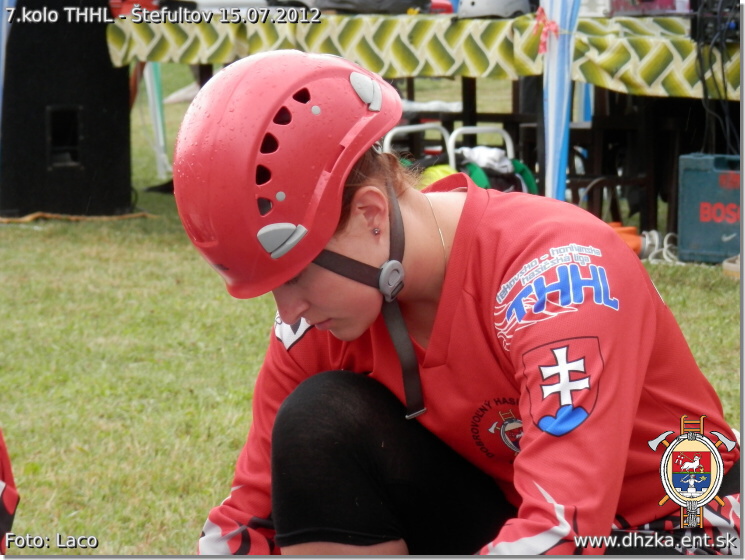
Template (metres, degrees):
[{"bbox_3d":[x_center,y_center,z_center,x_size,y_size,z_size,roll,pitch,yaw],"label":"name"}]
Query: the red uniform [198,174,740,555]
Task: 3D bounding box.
[{"bbox_3d":[0.105,0.125,4.600,0.570,0.490,0.480,-4,6,-39],"label":"red uniform"}]

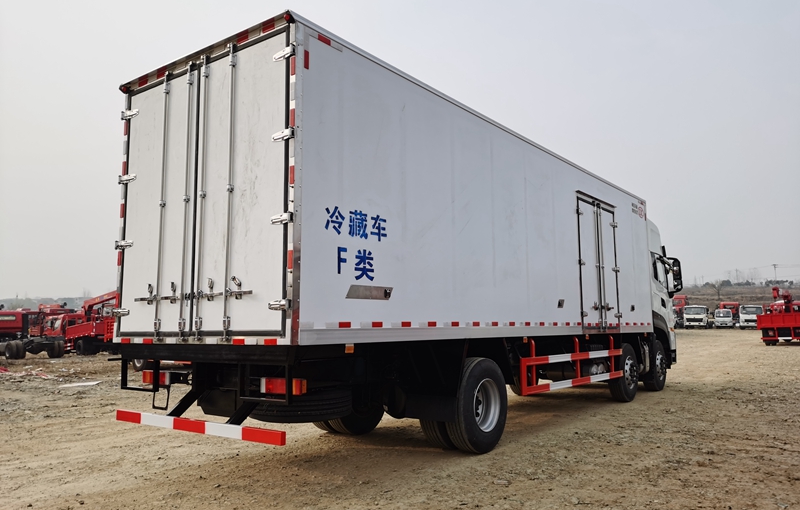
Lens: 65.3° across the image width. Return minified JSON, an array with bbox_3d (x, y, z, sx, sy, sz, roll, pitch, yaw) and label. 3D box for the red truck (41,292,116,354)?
[{"bbox_3d":[-19.514,4.425,41.261,2.350,4.150,7.300,-4,-7,28],"label":"red truck"}]

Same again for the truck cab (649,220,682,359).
[{"bbox_3d":[4.642,0.854,14.090,2.500,3.050,1.980,-5,-8,37],"label":"truck cab"}]

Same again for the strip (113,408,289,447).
[{"bbox_3d":[-1.833,1.492,5.467,2.395,0.100,0.048,-5,-8,37],"label":"strip"}]

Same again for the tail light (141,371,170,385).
[{"bbox_3d":[-2.413,1.235,6.272,0.480,0.120,0.070,-5,-8,37],"label":"tail light"}]

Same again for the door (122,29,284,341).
[{"bbox_3d":[-1.827,-0.512,5.659,2.370,2.500,0.130,-5,-8,36],"label":"door"}]

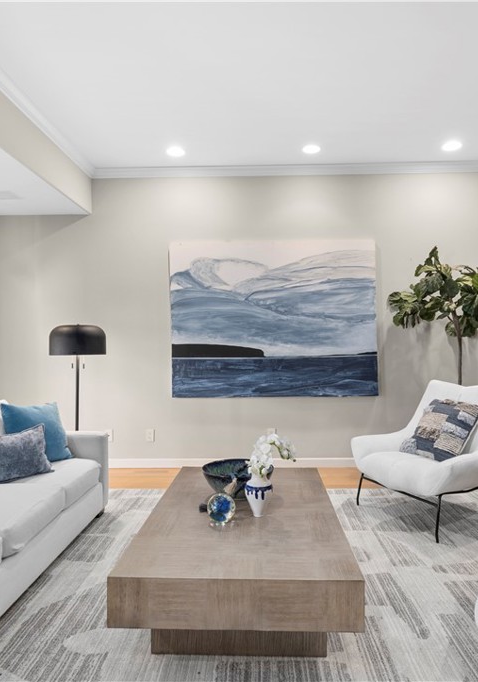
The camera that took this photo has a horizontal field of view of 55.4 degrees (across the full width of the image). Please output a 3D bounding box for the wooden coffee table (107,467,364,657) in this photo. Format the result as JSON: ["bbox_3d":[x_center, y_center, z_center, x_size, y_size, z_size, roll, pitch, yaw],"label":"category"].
[{"bbox_3d":[0.026,1.020,2.324,0.908,0.353,1.428,0,0,3],"label":"wooden coffee table"}]

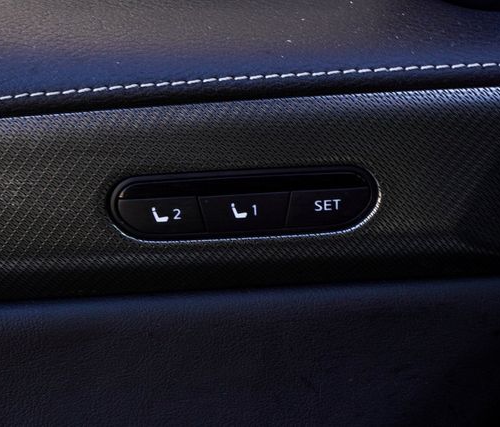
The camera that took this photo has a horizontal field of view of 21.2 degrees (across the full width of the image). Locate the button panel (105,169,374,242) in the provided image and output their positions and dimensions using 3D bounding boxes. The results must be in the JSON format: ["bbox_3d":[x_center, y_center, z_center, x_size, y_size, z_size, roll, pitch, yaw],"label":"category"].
[{"bbox_3d":[-0.002,-0.004,0.432,0.086,0.021,0.009,-4,15,-1],"label":"button panel"}]

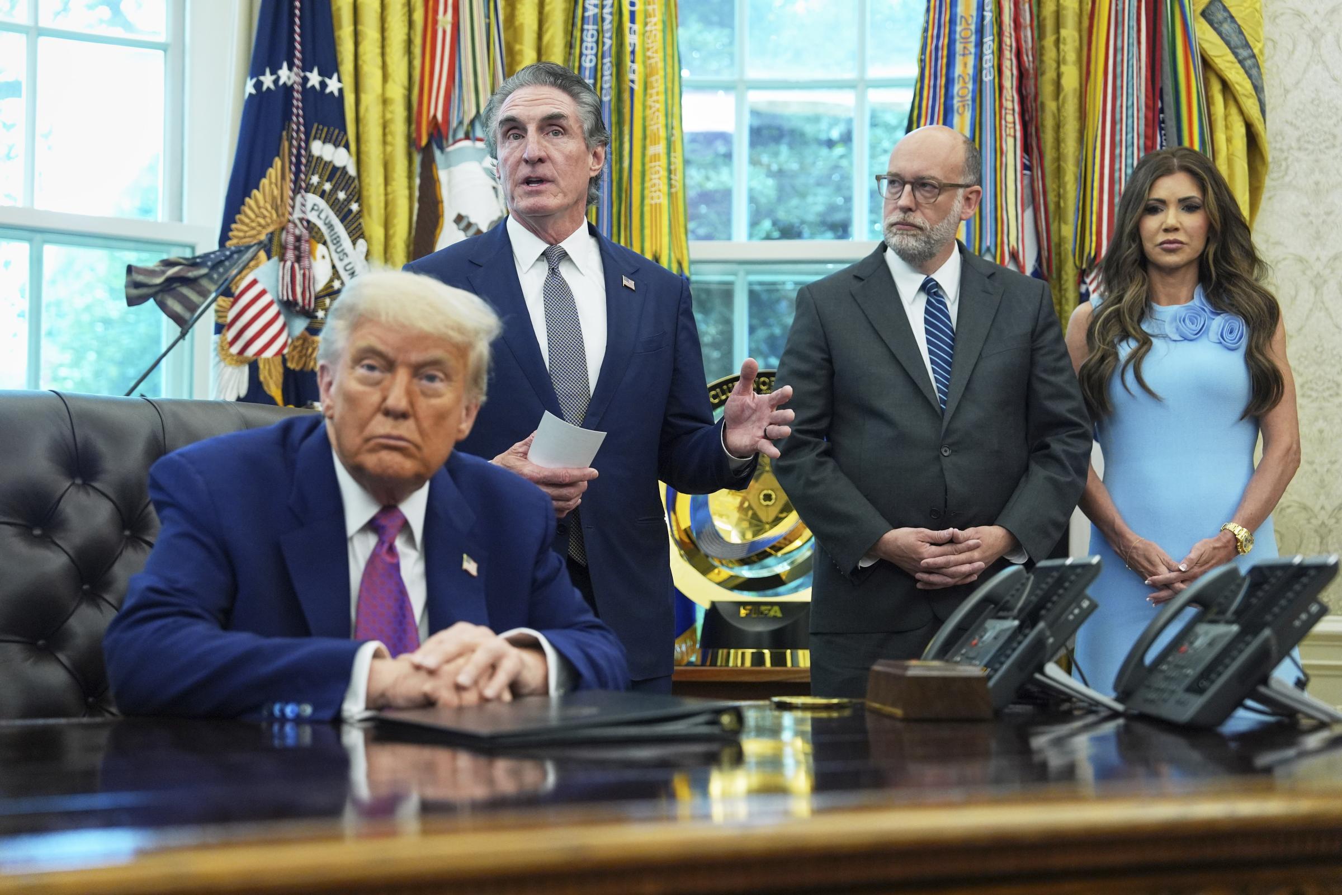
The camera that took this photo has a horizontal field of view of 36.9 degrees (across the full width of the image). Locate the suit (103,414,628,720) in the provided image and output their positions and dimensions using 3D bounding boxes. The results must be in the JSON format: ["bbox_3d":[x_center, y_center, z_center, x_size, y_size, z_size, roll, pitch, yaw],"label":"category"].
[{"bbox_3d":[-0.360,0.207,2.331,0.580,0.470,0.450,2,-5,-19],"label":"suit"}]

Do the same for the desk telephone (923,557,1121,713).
[{"bbox_3d":[0.402,0.215,2.320,0.185,0.175,0.265,0,-4,2],"label":"desk telephone"}]

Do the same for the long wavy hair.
[{"bbox_3d":[0.924,-0.291,3.693,0.355,0.490,0.270,-1,-4,12],"label":"long wavy hair"}]

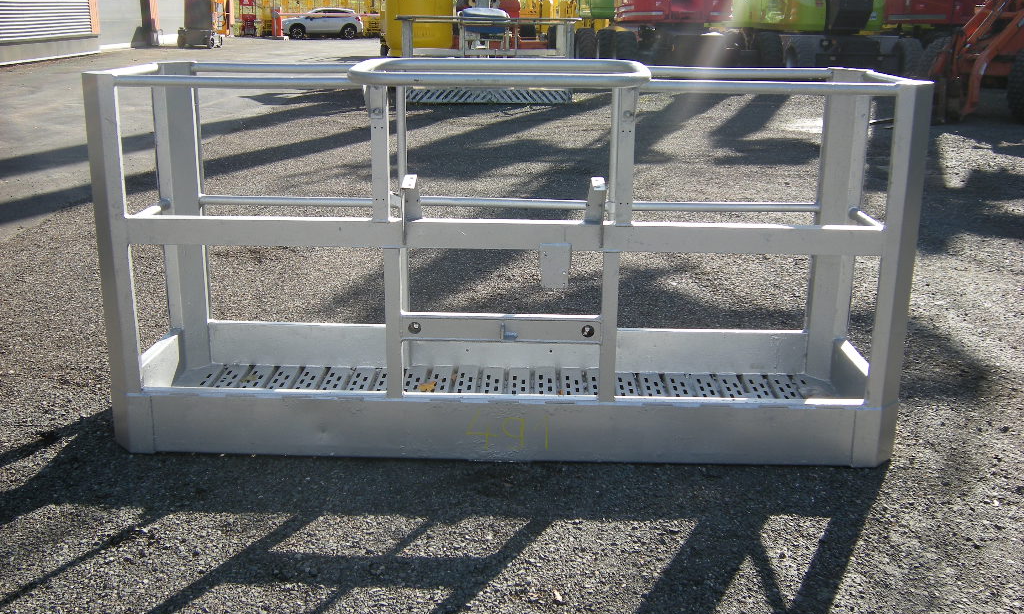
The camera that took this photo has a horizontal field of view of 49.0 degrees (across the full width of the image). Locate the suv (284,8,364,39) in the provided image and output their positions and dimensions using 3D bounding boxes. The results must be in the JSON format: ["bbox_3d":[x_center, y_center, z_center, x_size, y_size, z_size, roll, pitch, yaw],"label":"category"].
[{"bbox_3d":[-9.653,-14.396,57.232,4.380,1.580,1.800,-3,15,-12],"label":"suv"}]

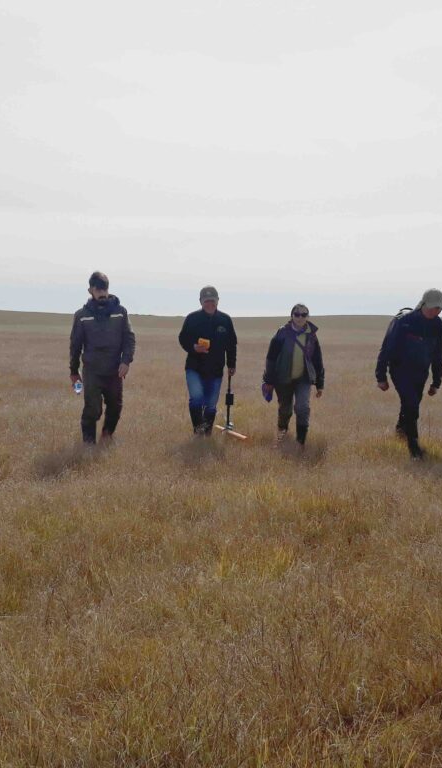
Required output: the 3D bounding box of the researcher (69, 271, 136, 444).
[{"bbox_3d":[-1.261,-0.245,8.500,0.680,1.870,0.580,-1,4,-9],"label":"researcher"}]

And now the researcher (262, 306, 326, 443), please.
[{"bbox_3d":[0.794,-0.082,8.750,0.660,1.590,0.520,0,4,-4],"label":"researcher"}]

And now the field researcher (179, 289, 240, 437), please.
[{"bbox_3d":[-0.144,-0.236,9.200,0.660,1.740,0.500,0,4,-3],"label":"field researcher"}]

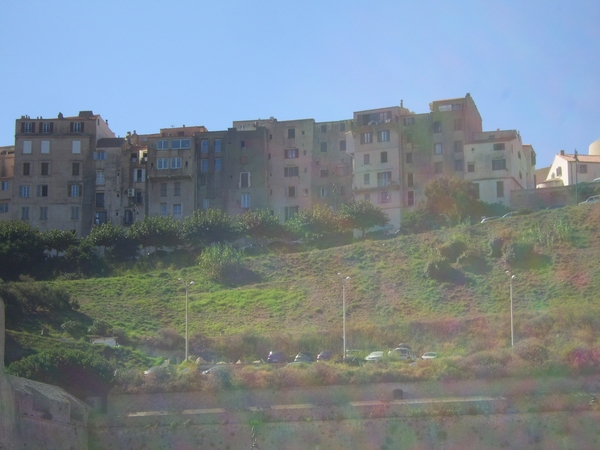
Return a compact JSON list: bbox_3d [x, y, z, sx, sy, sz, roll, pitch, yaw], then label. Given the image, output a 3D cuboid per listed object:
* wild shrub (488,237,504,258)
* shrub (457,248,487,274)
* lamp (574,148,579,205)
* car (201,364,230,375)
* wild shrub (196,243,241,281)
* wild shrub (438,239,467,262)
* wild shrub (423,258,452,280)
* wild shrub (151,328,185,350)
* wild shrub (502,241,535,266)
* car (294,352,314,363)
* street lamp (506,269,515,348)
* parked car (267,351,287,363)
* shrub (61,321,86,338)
[{"bbox_3d":[26.785,3.067,241.000,2.200,2.900,2.100,0,-7,0],"label":"wild shrub"},{"bbox_3d":[22.796,4.852,235.000,4.000,3.200,3.700,0,-9,0],"label":"shrub"},{"bbox_3d":[39.567,-6.797,253.000,0.550,8.300,0.550,0,-7,0],"label":"lamp"},{"bbox_3d":[-8.812,15.798,190.000,4.100,1.450,1.750,0,-9,0],"label":"car"},{"bbox_3d":[-10.675,4.810,233.000,5.600,4.800,5.000,0,-9,0],"label":"wild shrub"},{"bbox_3d":[20.615,3.447,239.000,3.800,3.100,3.600,0,-9,0],"label":"wild shrub"},{"bbox_3d":[18.354,5.940,236.000,4.000,2.900,3.600,0,-7,0],"label":"wild shrub"},{"bbox_3d":[-15.513,13.406,207.000,3.900,2.600,3.300,0,-9,0],"label":"wild shrub"},{"bbox_3d":[29.661,3.869,240.000,4.200,3.400,3.800,0,-7,0],"label":"wild shrub"},{"bbox_3d":[0.448,14.928,198.000,1.750,1.470,4.100,0,-9,0],"label":"car"},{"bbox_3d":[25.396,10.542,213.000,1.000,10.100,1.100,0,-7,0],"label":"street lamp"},{"bbox_3d":[-2.715,14.966,200.000,1.780,1.500,4.200,0,-9,0],"label":"parked car"},{"bbox_3d":[-28.056,13.006,219.000,3.100,2.400,2.800,0,-7,0],"label":"shrub"}]

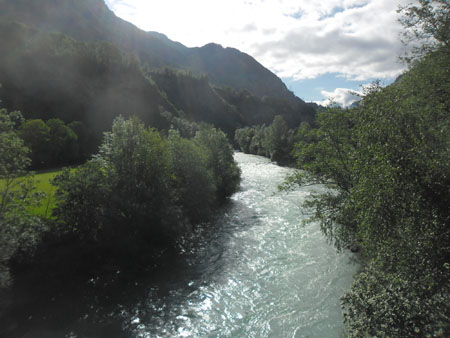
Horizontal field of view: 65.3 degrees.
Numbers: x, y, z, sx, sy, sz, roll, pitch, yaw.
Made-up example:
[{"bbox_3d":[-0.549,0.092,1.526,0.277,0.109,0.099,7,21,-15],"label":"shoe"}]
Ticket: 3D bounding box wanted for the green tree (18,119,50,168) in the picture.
[{"bbox_3d":[-40.140,-5.373,74.000,6.540,10.219,6.344,0,4,0],"label":"green tree"}]

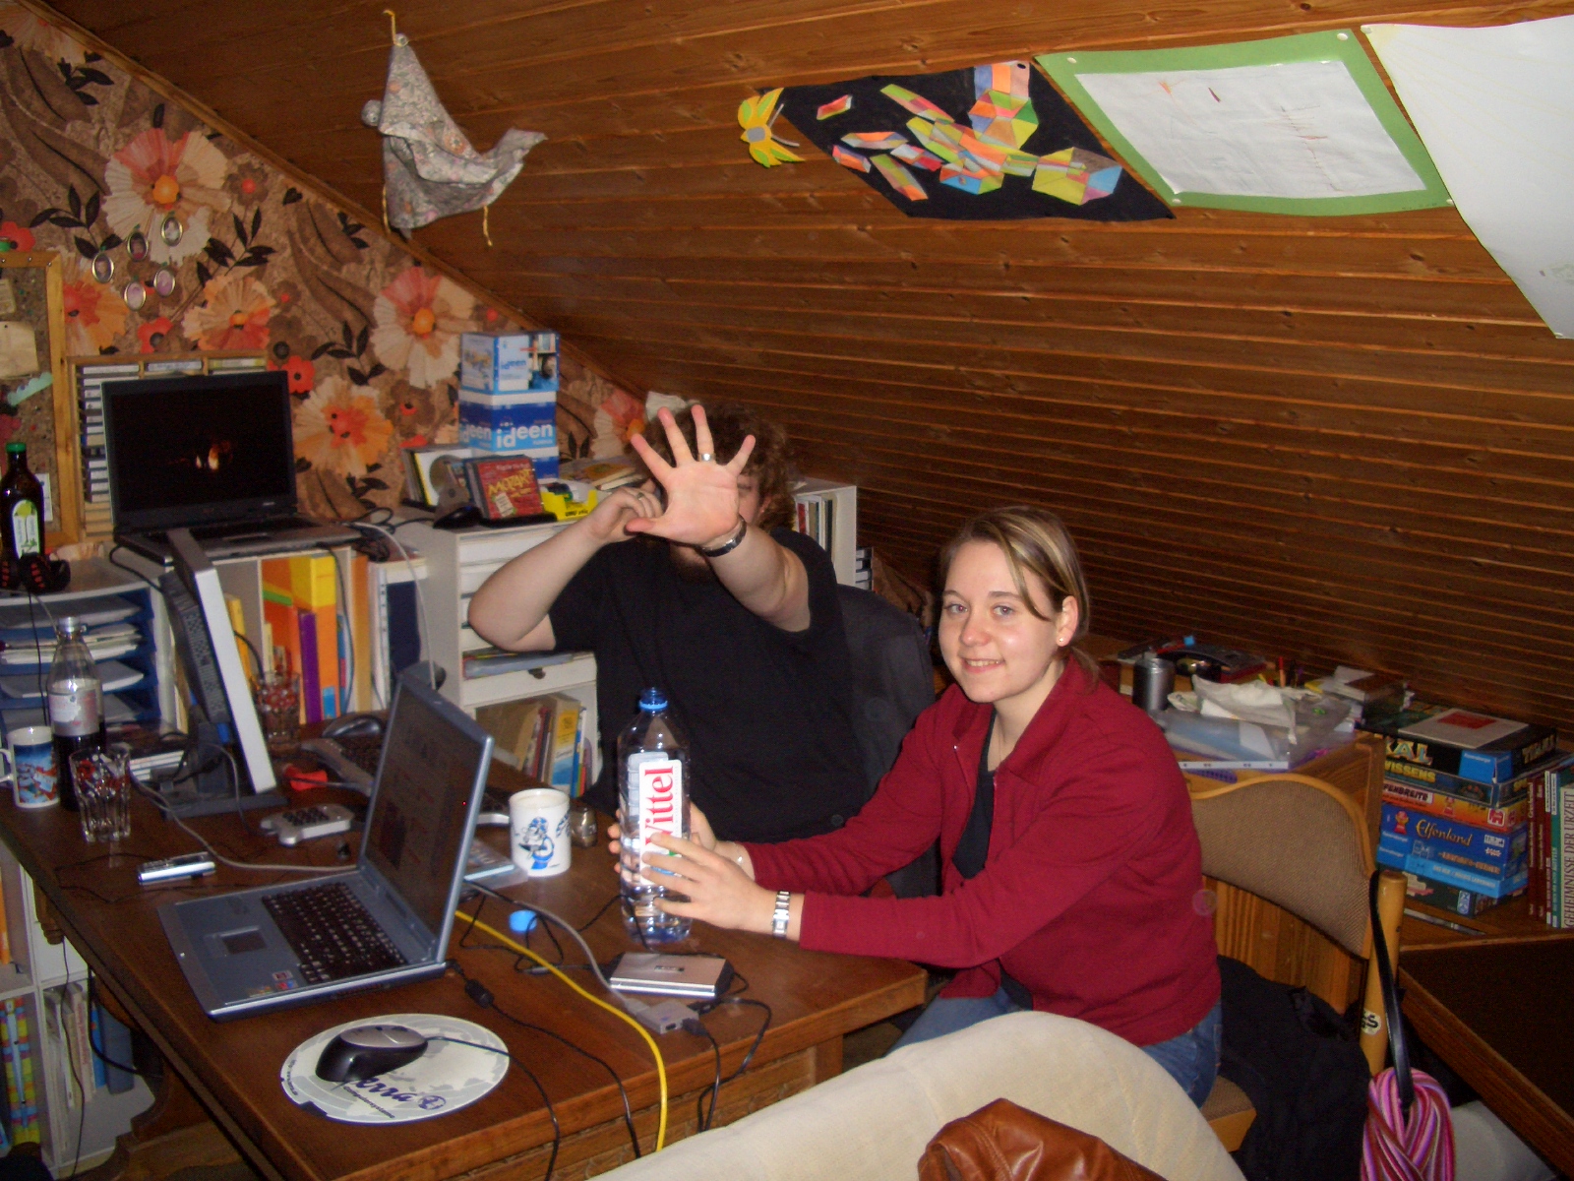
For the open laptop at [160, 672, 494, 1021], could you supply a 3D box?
[{"bbox_3d":[-0.588,0.307,1.993,0.340,0.290,0.325,-7,15,-31],"label":"open laptop"}]

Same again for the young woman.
[{"bbox_3d":[0.190,0.534,2.078,0.680,1.280,0.560,-9,16,-36],"label":"young woman"}]

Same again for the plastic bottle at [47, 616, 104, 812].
[{"bbox_3d":[-1.110,0.191,2.480,0.087,0.292,0.087,-2,13,-11],"label":"plastic bottle"}]

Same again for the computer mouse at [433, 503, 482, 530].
[{"bbox_3d":[-0.598,-0.137,2.894,0.098,0.037,0.058,-6,14,-25],"label":"computer mouse"}]

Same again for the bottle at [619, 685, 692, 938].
[{"bbox_3d":[-0.169,0.285,2.028,0.090,0.322,0.090,-1,13,-6],"label":"bottle"}]

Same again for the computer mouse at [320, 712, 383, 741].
[{"bbox_3d":[-0.781,0.237,2.860,0.112,0.038,0.060,-7,15,-29],"label":"computer mouse"}]

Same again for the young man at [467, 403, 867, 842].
[{"bbox_3d":[-0.173,0.378,2.619,0.650,1.320,0.740,7,14,27],"label":"young man"}]

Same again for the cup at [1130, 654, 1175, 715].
[{"bbox_3d":[0.693,0.175,2.997,0.080,0.100,0.080,4,13,16],"label":"cup"}]

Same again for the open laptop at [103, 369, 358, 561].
[{"bbox_3d":[-1.012,-0.230,2.900,0.348,0.295,0.285,-10,16,-38],"label":"open laptop"}]

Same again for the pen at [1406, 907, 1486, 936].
[{"bbox_3d":[1.136,0.569,2.749,0.011,0.011,0.142,-11,17,-42],"label":"pen"}]

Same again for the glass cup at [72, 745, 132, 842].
[{"bbox_3d":[-1.016,0.304,2.368,0.090,0.122,0.090,0,13,0],"label":"glass cup"}]

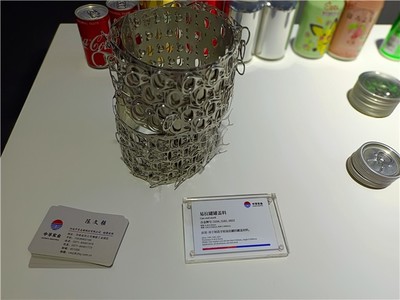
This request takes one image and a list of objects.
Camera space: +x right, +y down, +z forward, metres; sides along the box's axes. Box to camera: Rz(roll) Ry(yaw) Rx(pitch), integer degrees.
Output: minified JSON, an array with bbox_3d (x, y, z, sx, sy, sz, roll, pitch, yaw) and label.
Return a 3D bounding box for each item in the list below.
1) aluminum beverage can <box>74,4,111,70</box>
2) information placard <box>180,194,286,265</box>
[{"bbox_3d":[-0.176,-0.193,0.499,0.055,0.092,0.055,-13,52,-14],"label":"aluminum beverage can"},{"bbox_3d":[0.039,0.087,0.333,0.114,0.011,0.075,-1,50,-5],"label":"information placard"}]

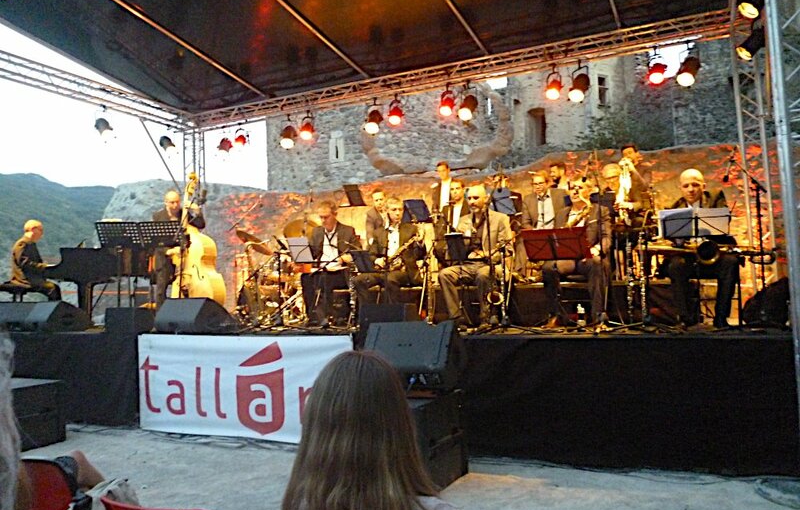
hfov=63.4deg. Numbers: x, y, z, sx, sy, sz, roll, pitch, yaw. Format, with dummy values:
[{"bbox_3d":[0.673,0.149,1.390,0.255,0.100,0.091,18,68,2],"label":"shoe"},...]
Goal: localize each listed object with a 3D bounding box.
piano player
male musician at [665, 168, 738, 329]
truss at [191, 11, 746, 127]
[{"bbox_3d":[-4.538,0.232,8.100,0.700,1.280,0.500,0,-4,-28],"label":"piano player"},{"bbox_3d":[2.423,-0.060,5.200,0.580,1.290,0.760,-4,-3,24],"label":"male musician"},{"bbox_3d":[0.207,-2.481,9.314,8.250,0.290,0.290,-4,-4,24],"label":"truss"}]

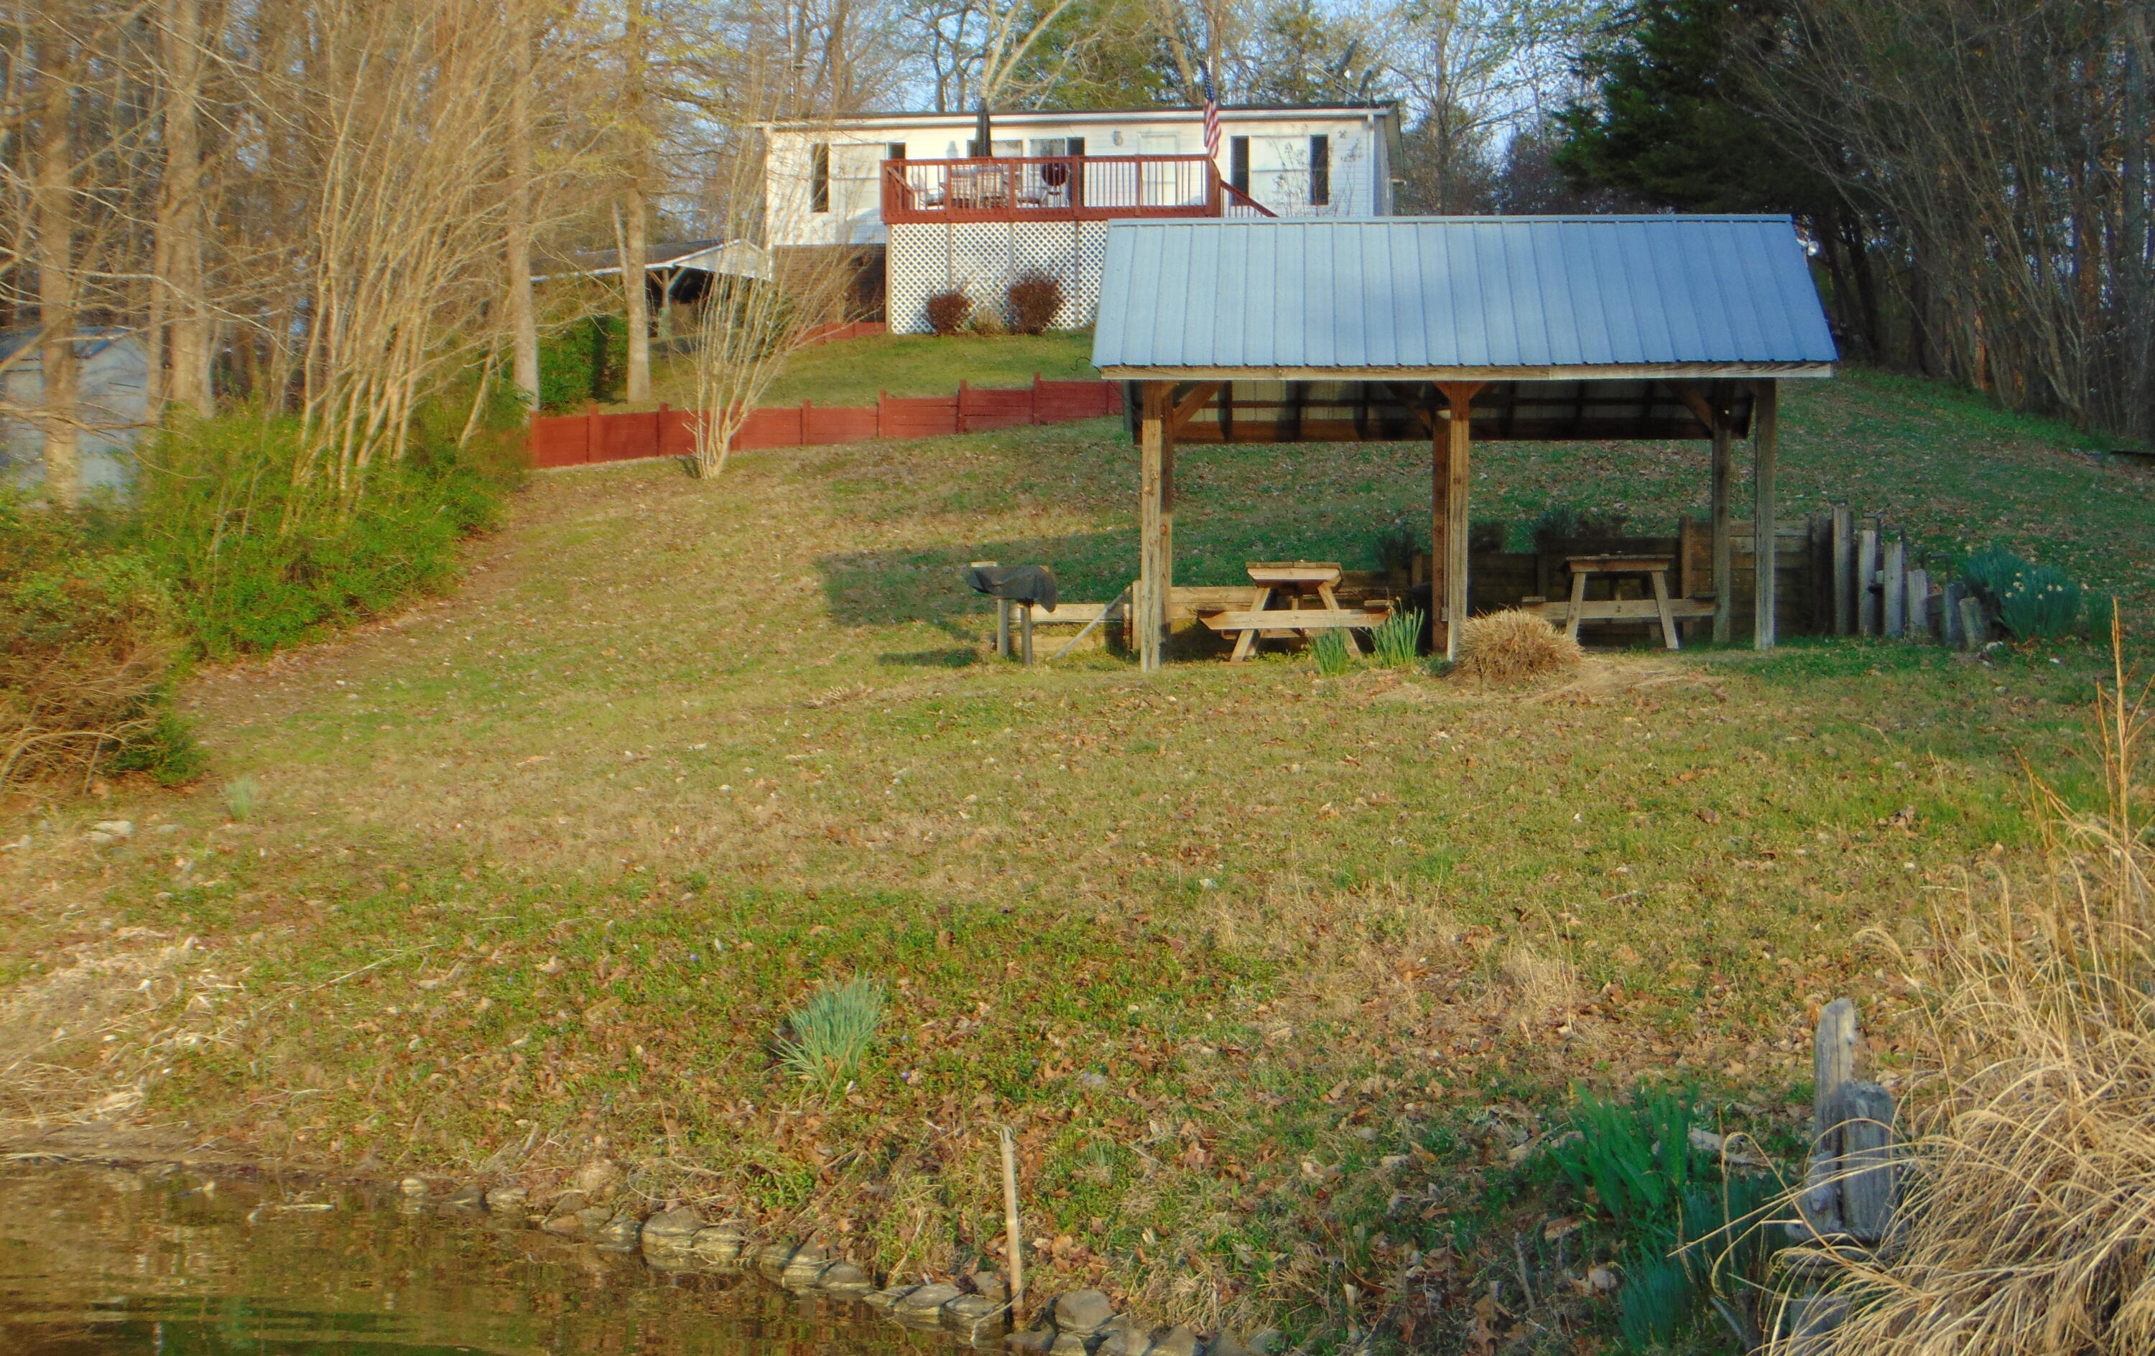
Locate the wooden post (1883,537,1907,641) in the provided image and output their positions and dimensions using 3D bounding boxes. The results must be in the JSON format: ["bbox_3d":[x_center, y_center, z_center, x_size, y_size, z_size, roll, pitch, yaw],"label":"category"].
[{"bbox_3d":[6.692,-0.721,30.600,0.145,0.807,0.145,0,-2,3],"label":"wooden post"}]

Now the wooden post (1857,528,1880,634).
[{"bbox_3d":[6.586,-0.796,31.100,0.140,0.904,0.140,0,-2,3],"label":"wooden post"}]

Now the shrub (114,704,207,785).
[{"bbox_3d":[-5.448,0.405,22.200,0.520,0.470,0.480,0,-2,3],"label":"shrub"}]

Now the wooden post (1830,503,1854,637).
[{"bbox_3d":[6.457,-0.905,31.500,0.145,1.115,0.145,0,-2,3],"label":"wooden post"}]

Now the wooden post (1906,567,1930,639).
[{"bbox_3d":[6.799,-0.596,30.200,0.150,0.592,0.150,0,-2,3],"label":"wooden post"}]

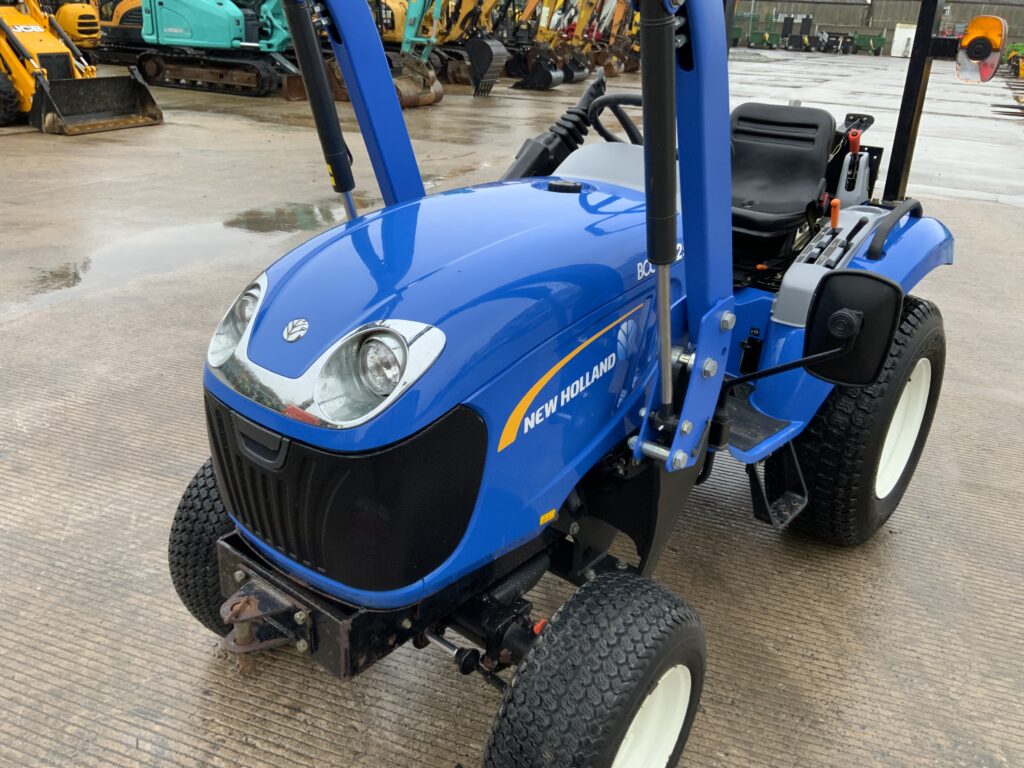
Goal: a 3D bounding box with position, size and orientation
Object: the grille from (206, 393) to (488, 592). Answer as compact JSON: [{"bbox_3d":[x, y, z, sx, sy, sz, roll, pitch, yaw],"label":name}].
[{"bbox_3d":[-0.352,0.137,1.633,0.571,0.330,0.286,20,30,35],"label":"grille"}]

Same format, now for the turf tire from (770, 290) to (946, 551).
[{"bbox_3d":[1.120,0.103,2.774,0.312,0.824,0.831,20,30,35],"label":"turf tire"}]

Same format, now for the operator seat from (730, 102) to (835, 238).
[{"bbox_3d":[0.771,-0.695,2.732,0.439,0.383,0.449,20,30,35],"label":"operator seat"}]

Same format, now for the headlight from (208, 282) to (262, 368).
[{"bbox_3d":[-0.504,-0.113,1.611,0.118,0.143,0.138,20,30,35],"label":"headlight"}]

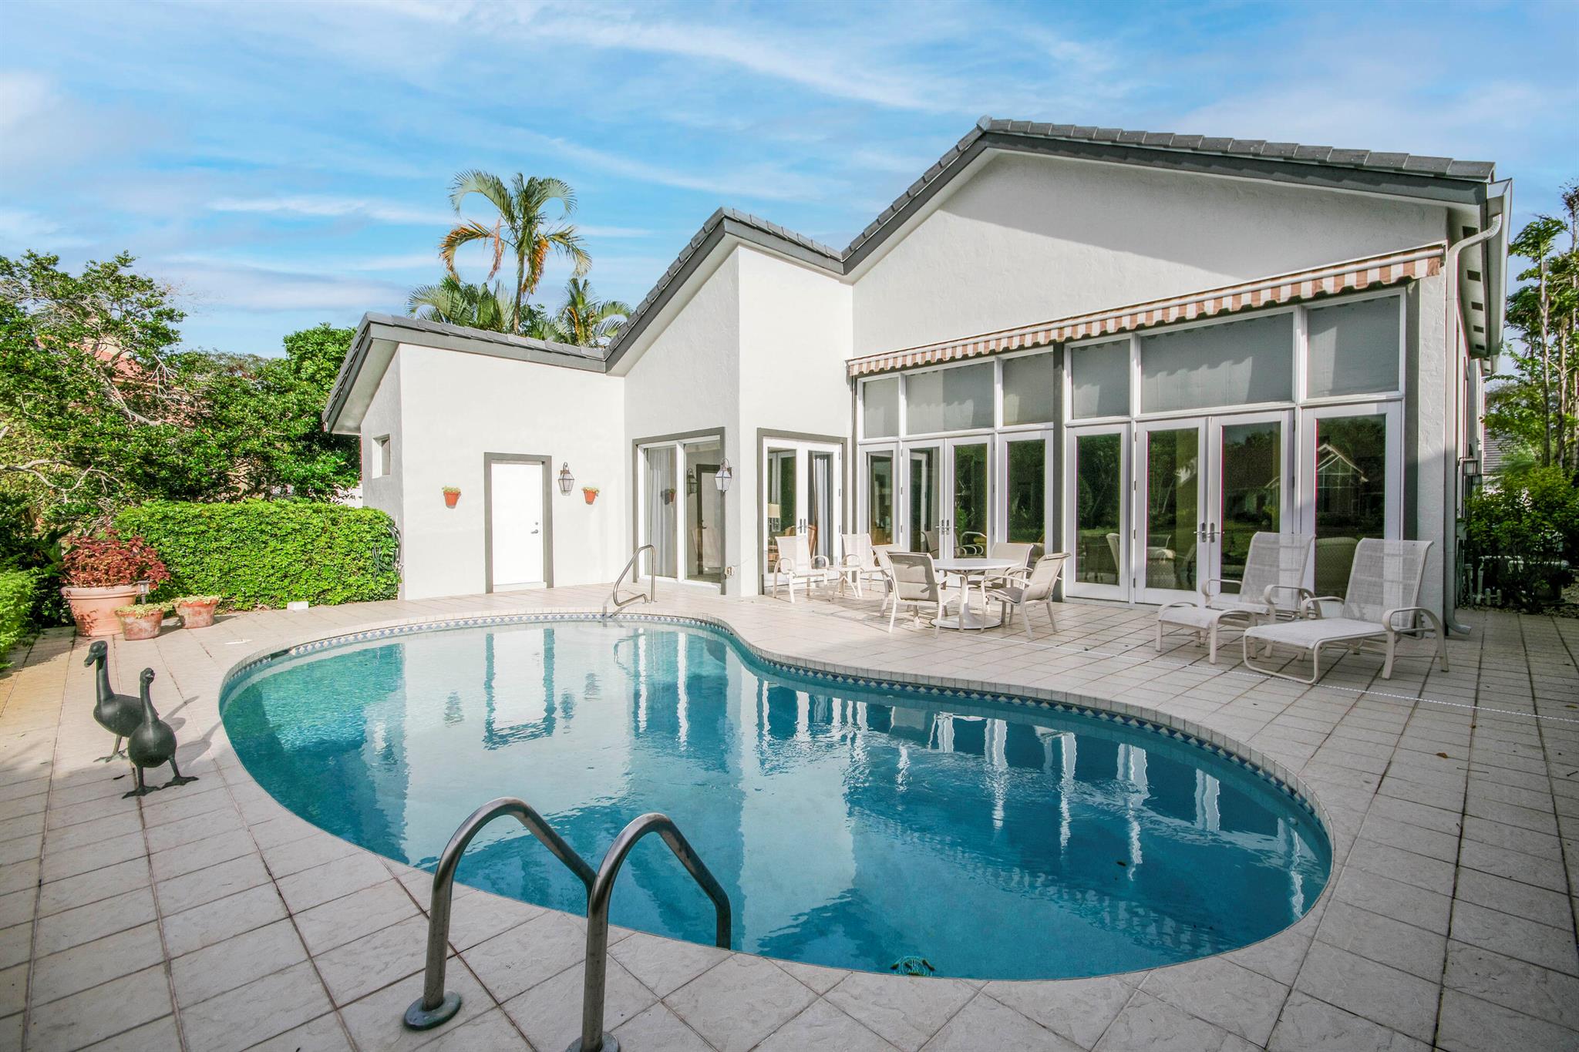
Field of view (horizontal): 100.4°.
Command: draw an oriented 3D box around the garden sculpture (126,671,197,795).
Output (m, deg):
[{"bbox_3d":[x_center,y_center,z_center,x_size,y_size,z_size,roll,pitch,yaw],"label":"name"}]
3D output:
[{"bbox_3d":[-3.211,1.007,3.340,0.420,0.600,0.270,2,3,44],"label":"garden sculpture"}]

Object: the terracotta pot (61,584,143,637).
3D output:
[{"bbox_3d":[-7.656,0.939,7.300,0.600,0.520,0.600,2,3,43],"label":"terracotta pot"}]

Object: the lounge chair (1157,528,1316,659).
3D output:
[{"bbox_3d":[4.209,0.642,6.187,1.420,1.080,0.660,-1,2,-22],"label":"lounge chair"}]

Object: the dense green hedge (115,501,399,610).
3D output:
[{"bbox_3d":[-7.416,0.397,9.335,1.000,1.470,3.150,2,3,44],"label":"dense green hedge"}]

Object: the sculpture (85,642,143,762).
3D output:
[{"bbox_3d":[-3.852,0.965,3.789,0.250,0.660,0.430,-1,2,-20],"label":"sculpture"}]

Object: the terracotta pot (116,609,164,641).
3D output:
[{"bbox_3d":[-6.941,1.064,7.038,0.350,0.280,0.350,-2,3,-45],"label":"terracotta pot"}]

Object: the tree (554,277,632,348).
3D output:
[{"bbox_3d":[-4.889,-2.486,15.690,2.200,6.800,2.200,-1,2,-17],"label":"tree"}]

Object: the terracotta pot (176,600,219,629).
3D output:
[{"bbox_3d":[-6.976,1.042,7.737,0.350,0.280,0.350,-2,2,-42],"label":"terracotta pot"}]

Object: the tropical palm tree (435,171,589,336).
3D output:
[{"bbox_3d":[-6.524,-3.728,15.650,3.400,9.300,3.400,-1,2,-22],"label":"tropical palm tree"}]

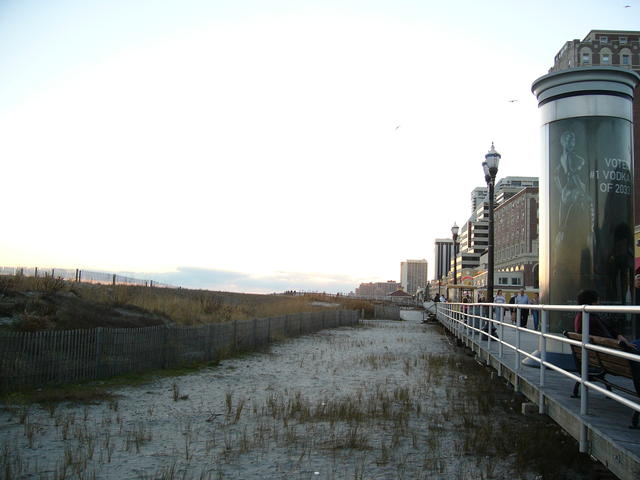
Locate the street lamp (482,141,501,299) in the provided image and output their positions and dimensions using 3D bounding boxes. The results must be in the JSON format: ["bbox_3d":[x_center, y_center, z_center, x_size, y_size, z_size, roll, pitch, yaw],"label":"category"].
[{"bbox_3d":[4.952,0.013,18.663,0.500,5.750,0.550,1,-5,9],"label":"street lamp"}]

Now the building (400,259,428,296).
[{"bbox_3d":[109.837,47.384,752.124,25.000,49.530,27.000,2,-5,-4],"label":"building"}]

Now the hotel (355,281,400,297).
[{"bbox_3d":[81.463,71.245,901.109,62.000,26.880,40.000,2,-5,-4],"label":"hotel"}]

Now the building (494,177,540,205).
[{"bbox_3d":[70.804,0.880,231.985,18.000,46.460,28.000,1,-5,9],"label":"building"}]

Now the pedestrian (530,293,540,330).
[{"bbox_3d":[9.117,3.025,27.275,0.480,1.570,0.360,-1,-6,33],"label":"pedestrian"}]

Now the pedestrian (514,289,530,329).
[{"bbox_3d":[9.308,3.136,29.685,0.540,1.790,0.360,1,-5,9],"label":"pedestrian"}]

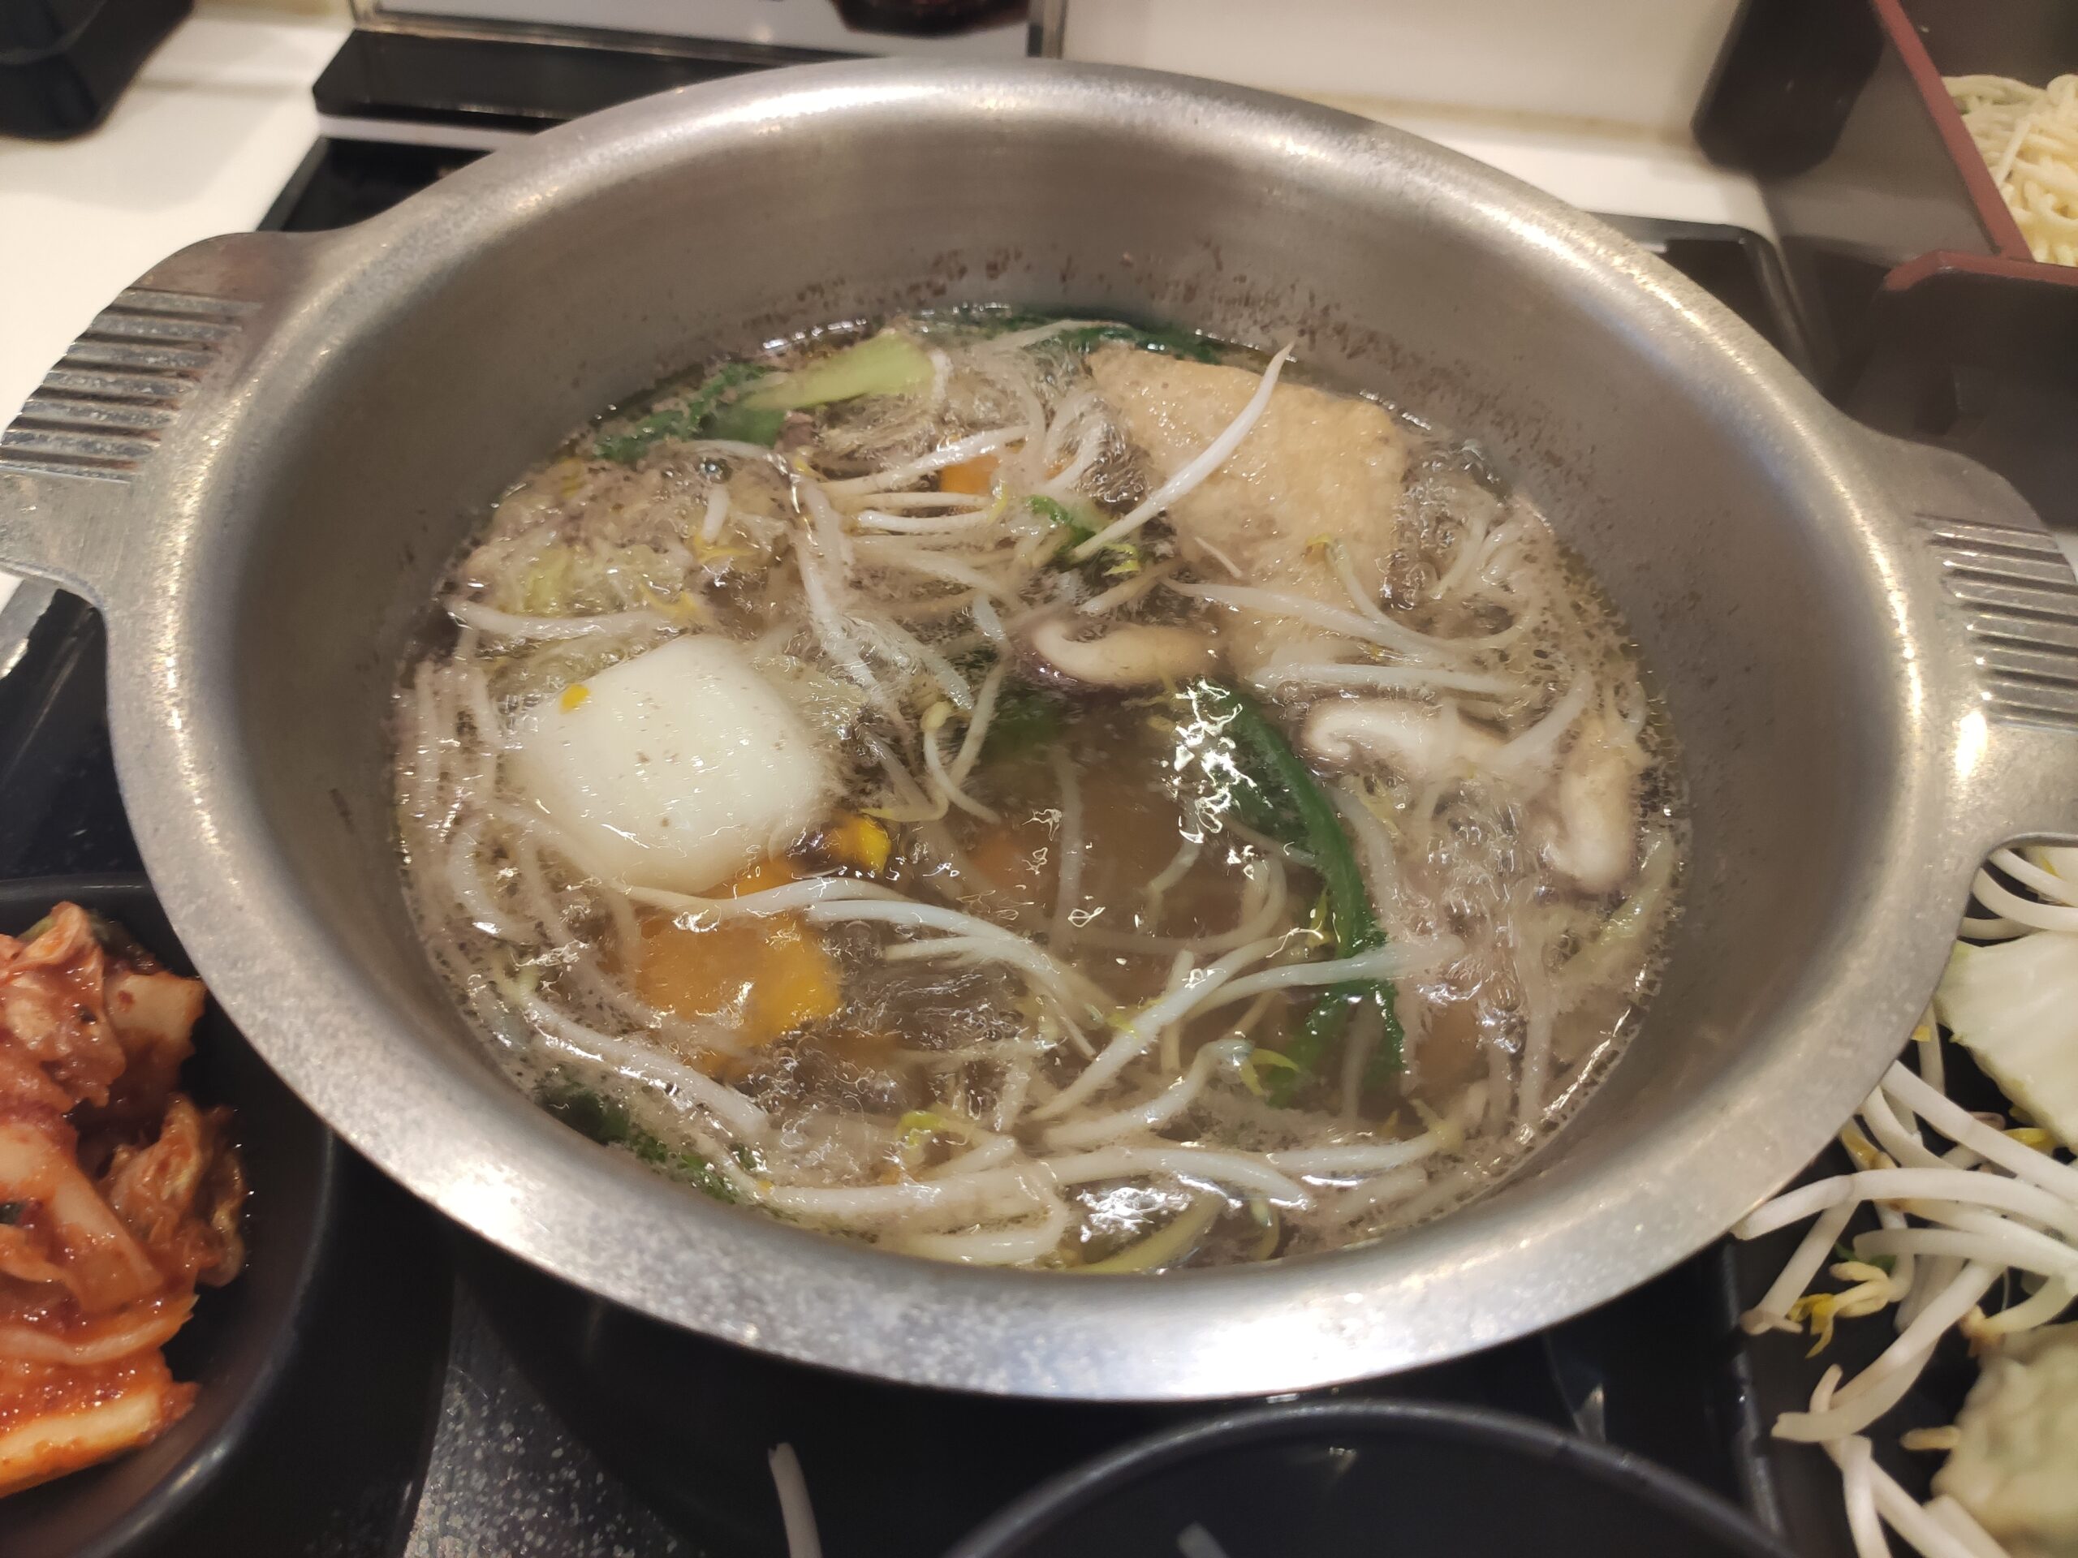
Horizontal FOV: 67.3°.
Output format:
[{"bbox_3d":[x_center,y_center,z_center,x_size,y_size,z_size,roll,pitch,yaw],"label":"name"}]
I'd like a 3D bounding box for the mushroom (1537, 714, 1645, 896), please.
[{"bbox_3d":[0.078,0.005,0.222,0.015,0.011,0.029,17,52,8],"label":"mushroom"}]

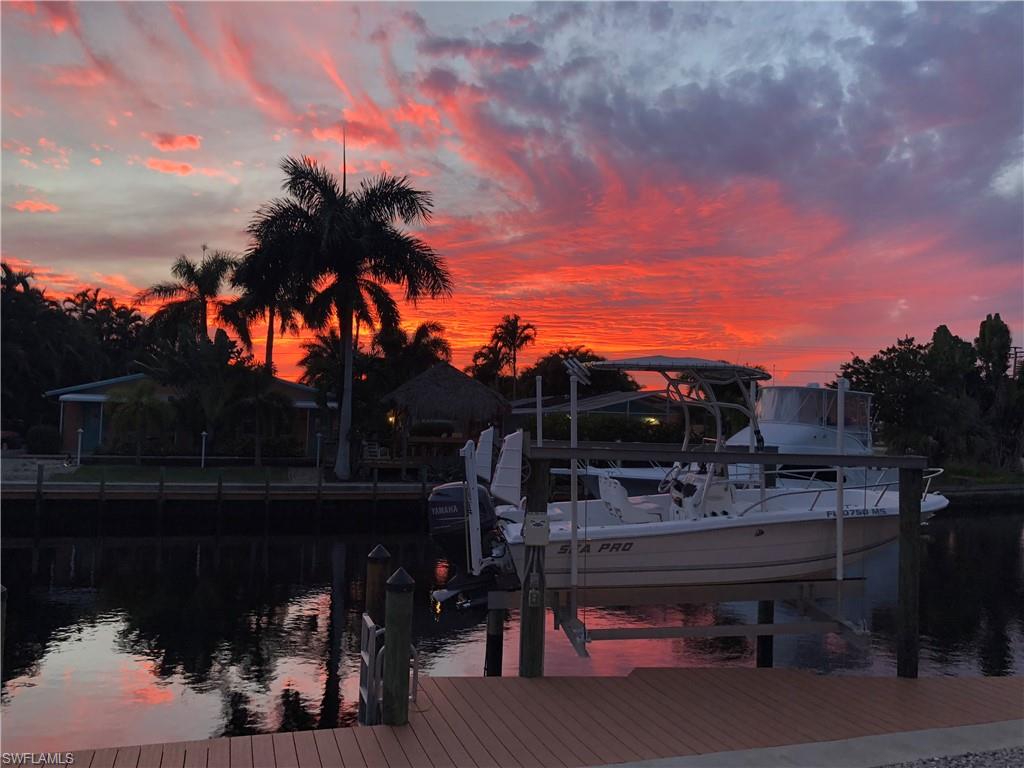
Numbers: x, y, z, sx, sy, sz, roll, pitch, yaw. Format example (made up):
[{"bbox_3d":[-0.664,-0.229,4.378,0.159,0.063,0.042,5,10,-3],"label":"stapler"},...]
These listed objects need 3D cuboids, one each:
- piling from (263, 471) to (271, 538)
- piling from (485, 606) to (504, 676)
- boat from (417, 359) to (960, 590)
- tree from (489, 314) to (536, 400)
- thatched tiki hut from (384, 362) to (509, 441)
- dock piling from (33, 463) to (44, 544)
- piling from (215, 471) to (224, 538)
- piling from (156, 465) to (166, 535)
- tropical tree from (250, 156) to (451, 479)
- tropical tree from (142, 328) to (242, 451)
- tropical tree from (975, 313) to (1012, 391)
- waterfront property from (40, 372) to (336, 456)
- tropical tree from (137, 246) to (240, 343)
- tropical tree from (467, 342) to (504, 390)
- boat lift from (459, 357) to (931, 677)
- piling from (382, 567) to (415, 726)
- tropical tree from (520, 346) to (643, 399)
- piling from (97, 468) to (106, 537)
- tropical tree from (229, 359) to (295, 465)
[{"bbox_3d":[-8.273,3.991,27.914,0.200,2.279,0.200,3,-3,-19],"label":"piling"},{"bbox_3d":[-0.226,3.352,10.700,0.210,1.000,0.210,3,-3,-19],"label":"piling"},{"bbox_3d":[2.110,1.068,9.383,6.100,2.730,2.350,0,-3,-7],"label":"boat"},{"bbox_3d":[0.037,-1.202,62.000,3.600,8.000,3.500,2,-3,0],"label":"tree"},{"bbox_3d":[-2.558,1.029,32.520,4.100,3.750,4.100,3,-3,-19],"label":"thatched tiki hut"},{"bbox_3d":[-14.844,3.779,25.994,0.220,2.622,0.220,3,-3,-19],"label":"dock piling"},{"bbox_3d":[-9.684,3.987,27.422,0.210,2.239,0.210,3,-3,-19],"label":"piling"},{"bbox_3d":[-11.415,3.792,26.977,0.210,2.203,0.210,3,-3,-19],"label":"piling"},{"bbox_3d":[-6.117,-2.526,31.003,7.400,12.153,7.000,3,-3,-19],"label":"tropical tree"},{"bbox_3d":[-12.806,0.261,33.200,4.100,4.900,4.000,3,-3,-19],"label":"tropical tree"},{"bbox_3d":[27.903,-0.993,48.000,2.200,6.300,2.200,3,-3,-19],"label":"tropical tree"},{"bbox_3d":[-14.769,1.391,38.556,11.300,3.700,9.000,3,-3,-19],"label":"waterfront property"},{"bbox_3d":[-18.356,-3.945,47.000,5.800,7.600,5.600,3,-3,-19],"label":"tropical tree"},{"bbox_3d":[-1.621,0.935,52.069,2.800,7.327,2.800,3,-3,-19],"label":"tropical tree"},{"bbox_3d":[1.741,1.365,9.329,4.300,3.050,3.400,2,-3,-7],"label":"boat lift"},{"bbox_3d":[-0.865,1.999,6.316,0.220,1.189,0.220,3,-3,-19],"label":"piling"},{"bbox_3d":[5.210,-0.404,63.000,9.000,5.200,8.000,3,-3,-19],"label":"tropical tree"},{"bbox_3d":[-12.687,3.662,25.600,0.240,2.050,0.240,3,-3,-19],"label":"piling"},{"bbox_3d":[-9.807,1.189,32.300,2.500,4.100,2.500,3,-3,-19],"label":"tropical tree"}]

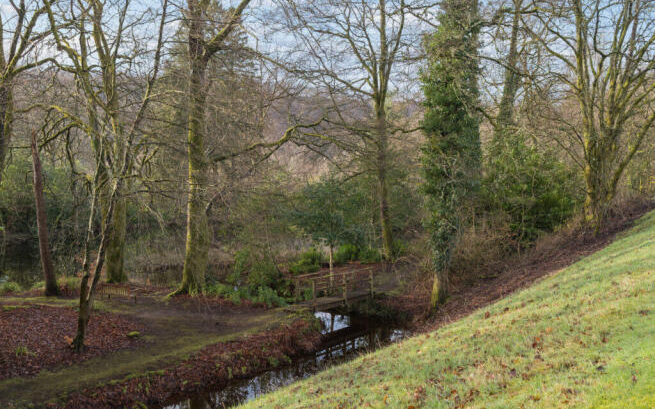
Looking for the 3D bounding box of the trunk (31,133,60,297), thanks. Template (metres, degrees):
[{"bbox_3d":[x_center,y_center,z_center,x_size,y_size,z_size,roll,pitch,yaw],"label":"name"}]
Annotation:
[{"bbox_3d":[-12.298,0.440,27.607,0.580,7.118,0.550,-5,2,-24],"label":"trunk"}]

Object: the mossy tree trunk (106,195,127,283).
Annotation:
[{"bbox_3d":[-10.316,1.668,31.139,1.000,4.315,0.950,0,2,-18],"label":"mossy tree trunk"}]

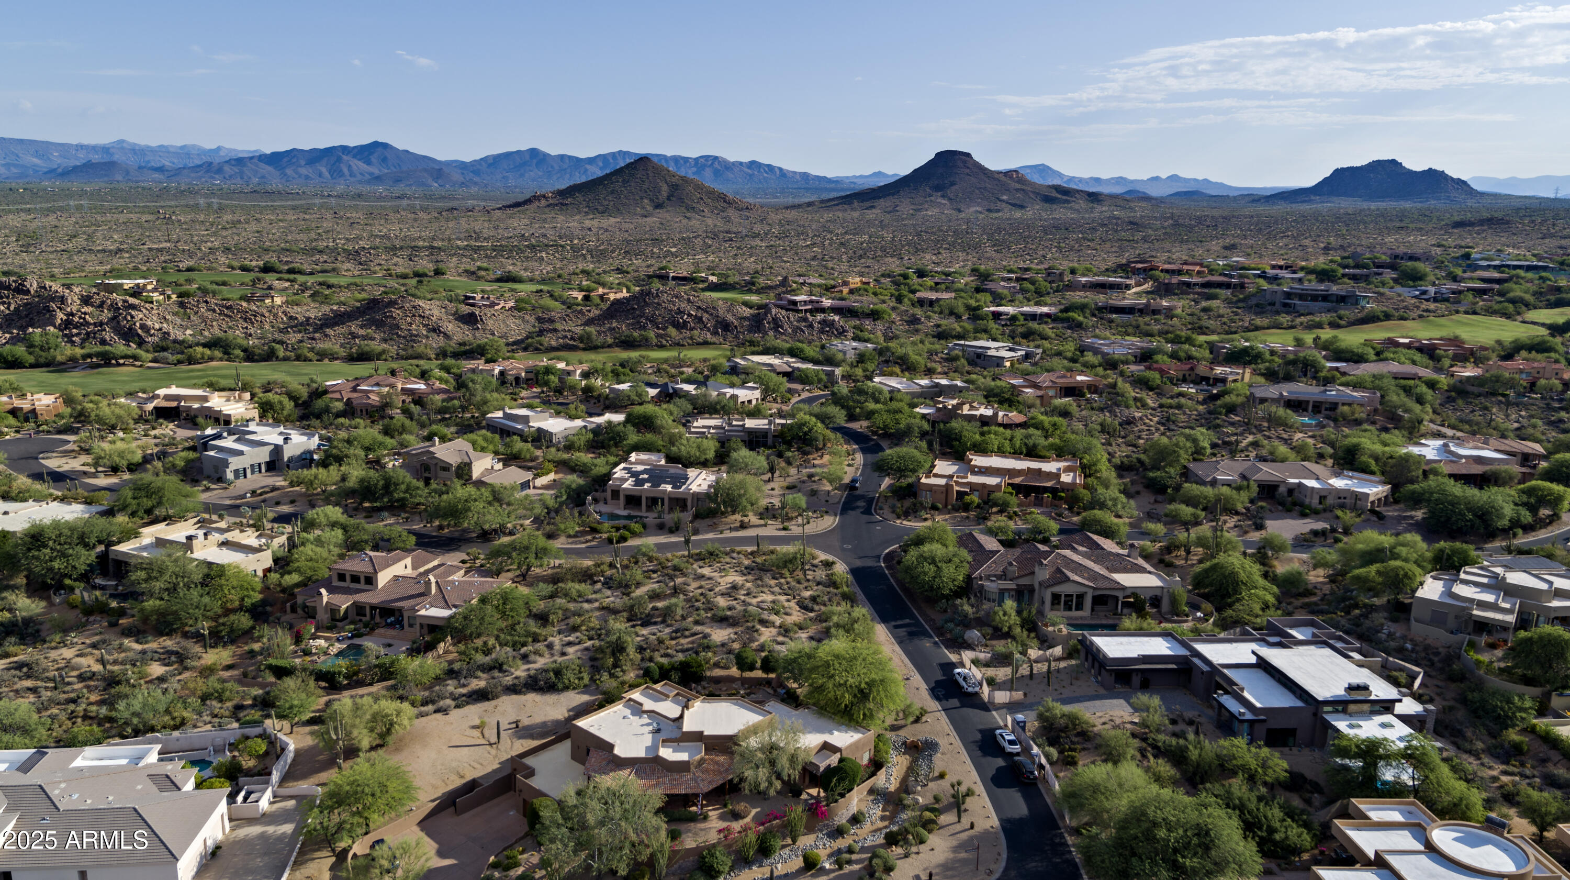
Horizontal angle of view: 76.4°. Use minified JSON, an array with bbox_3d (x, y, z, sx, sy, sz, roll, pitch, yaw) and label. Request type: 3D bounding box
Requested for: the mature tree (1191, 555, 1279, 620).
[{"bbox_3d":[75.080,24.430,167.540,13.000,8.200,12.500,0,15,0],"label":"mature tree"}]

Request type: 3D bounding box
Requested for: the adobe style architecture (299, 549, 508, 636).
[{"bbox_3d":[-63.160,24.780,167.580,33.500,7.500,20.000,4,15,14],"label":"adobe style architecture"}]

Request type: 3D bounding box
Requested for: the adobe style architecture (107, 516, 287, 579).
[{"bbox_3d":[-104.110,19.540,178.440,24.000,5.200,18.000,5,15,19],"label":"adobe style architecture"}]

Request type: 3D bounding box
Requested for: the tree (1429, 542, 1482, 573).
[{"bbox_3d":[122.720,21.680,182.840,8.000,5.800,7.800,0,15,0],"label":"tree"}]

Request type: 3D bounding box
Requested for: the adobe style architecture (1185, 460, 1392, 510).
[{"bbox_3d":[114.090,10.190,226.510,40.000,6.000,19.000,2,15,9],"label":"adobe style architecture"}]

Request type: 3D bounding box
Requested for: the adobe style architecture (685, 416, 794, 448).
[{"bbox_3d":[-11.980,-2.990,268.540,27.000,5.500,18.000,-2,14,-8],"label":"adobe style architecture"}]

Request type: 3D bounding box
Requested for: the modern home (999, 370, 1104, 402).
[{"bbox_3d":[87.500,-17.450,323.850,29.000,5.600,19.000,-5,15,-19],"label":"modern home"}]

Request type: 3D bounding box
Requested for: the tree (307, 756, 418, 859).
[{"bbox_3d":[-42.810,37.570,101.630,10.900,8.700,10.000,0,14,0],"label":"tree"}]

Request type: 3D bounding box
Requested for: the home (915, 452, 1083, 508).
[{"bbox_3d":[49.960,9.790,228.470,33.500,5.800,26.500,6,16,20],"label":"home"}]

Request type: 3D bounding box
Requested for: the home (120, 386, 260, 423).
[{"bbox_3d":[-170.450,-10.150,290.670,34.000,6.800,21.000,-3,15,-15],"label":"home"}]

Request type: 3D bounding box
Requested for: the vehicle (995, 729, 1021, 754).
[{"bbox_3d":[28.390,38.360,127.470,1.860,1.450,4.800,-3,15,-10],"label":"vehicle"}]

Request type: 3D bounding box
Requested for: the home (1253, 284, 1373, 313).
[{"bbox_3d":[212.320,-58.790,407.790,42.000,9.500,22.000,7,16,24],"label":"home"}]

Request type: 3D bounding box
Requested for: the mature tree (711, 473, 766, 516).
[{"bbox_3d":[-9.800,11.530,205.850,11.200,8.200,10.500,0,14,0],"label":"mature tree"}]

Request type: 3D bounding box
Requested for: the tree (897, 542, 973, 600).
[{"bbox_3d":[24.780,21.770,165.720,11.800,8.500,11.000,0,14,0],"label":"tree"}]

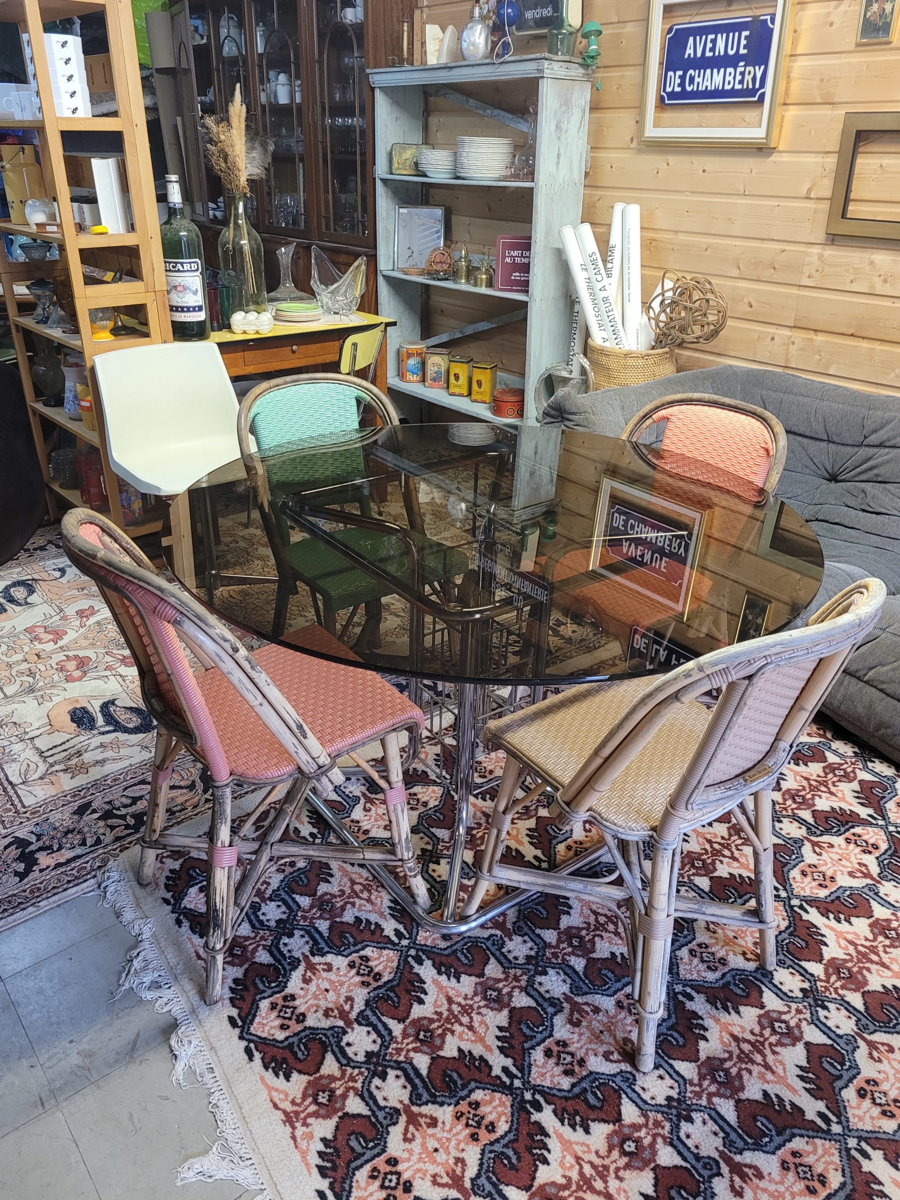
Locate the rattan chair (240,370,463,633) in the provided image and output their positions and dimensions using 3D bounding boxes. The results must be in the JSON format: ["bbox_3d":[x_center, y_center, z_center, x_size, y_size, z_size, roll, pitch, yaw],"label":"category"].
[{"bbox_3d":[-0.232,-0.123,2.360,0.470,0.870,0.535,-14,31,-28],"label":"rattan chair"}]

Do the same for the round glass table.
[{"bbox_3d":[0.069,0.156,1.949,1.246,0.740,1.246,1,27,-1],"label":"round glass table"}]

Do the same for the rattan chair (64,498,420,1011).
[{"bbox_3d":[-0.367,0.214,1.643,0.540,0.888,0.475,-17,33,-32],"label":"rattan chair"}]

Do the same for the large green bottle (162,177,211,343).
[{"bbox_3d":[-0.882,-1.122,2.963,0.151,0.491,0.151,-1,27,-6],"label":"large green bottle"}]

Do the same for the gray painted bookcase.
[{"bbox_3d":[0.070,-1.647,4.462,0.284,1.729,1.294,-17,33,-33],"label":"gray painted bookcase"}]

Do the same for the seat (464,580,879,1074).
[{"bbox_3d":[0.366,0.292,1.598,0.464,0.871,0.529,-18,33,-34],"label":"seat"}]

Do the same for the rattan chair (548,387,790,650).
[{"bbox_3d":[0.478,-0.042,2.264,0.529,0.871,0.464,-20,34,-36],"label":"rattan chair"}]

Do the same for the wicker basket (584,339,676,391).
[{"bbox_3d":[0.701,-0.826,3.587,0.345,0.380,0.345,8,28,11],"label":"wicker basket"}]

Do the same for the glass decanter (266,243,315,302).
[{"bbox_3d":[-0.683,-1.406,3.873,0.212,0.229,0.212,1,27,-1],"label":"glass decanter"}]

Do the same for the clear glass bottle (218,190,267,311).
[{"bbox_3d":[-0.845,-1.388,3.601,0.196,0.434,0.196,-17,33,-33],"label":"clear glass bottle"}]

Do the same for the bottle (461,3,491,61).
[{"bbox_3d":[0.116,-2.495,3.971,0.115,0.229,0.132,-17,33,-33],"label":"bottle"}]

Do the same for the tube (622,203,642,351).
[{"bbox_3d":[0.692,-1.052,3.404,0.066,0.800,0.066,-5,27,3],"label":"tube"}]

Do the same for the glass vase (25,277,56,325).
[{"bbox_3d":[-1.498,-1.090,3.293,0.109,0.145,0.109,-17,33,-33],"label":"glass vase"}]

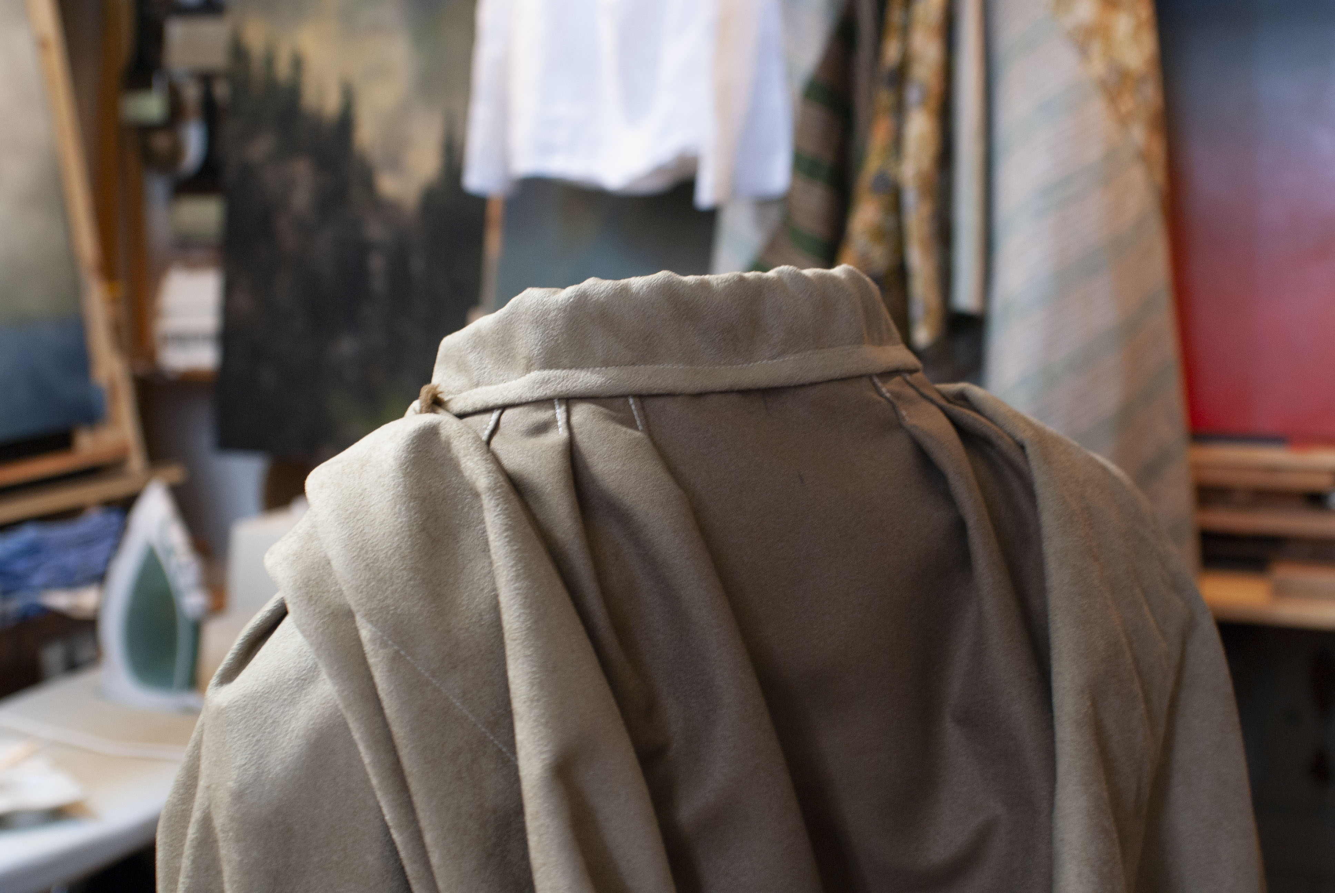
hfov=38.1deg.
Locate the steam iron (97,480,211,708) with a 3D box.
[{"bbox_3d":[-0.641,0.186,2.420,0.135,0.280,0.120,9,5,28],"label":"steam iron"}]

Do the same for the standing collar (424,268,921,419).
[{"bbox_3d":[0.003,-0.035,0.725,0.180,0.054,0.160,0,-3,-9],"label":"standing collar"}]

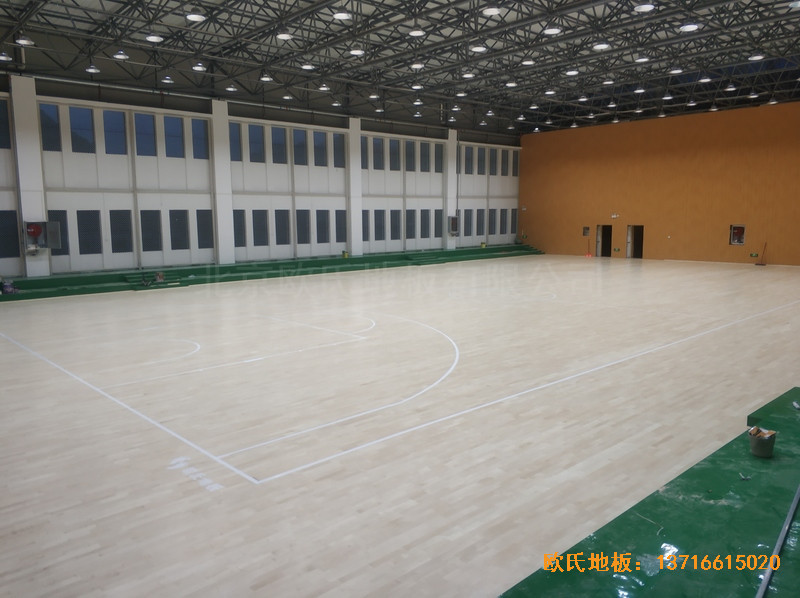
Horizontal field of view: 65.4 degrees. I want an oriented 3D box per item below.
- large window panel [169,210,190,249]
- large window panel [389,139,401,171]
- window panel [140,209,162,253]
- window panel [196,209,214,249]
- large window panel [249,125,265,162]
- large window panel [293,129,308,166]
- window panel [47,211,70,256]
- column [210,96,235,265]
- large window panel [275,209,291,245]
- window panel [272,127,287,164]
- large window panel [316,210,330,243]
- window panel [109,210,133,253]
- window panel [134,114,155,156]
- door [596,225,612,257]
[{"bbox_3d":[-9.511,-2.970,26.911,0.823,1.685,0.100,-8,10,-43],"label":"large window panel"},{"bbox_3d":[-0.279,-7.927,34.463,0.770,1.670,0.100,-8,11,-43],"label":"large window panel"},{"bbox_3d":[-10.216,-2.798,25.647,0.810,1.660,0.100,-8,11,-43],"label":"window panel"},{"bbox_3d":[-8.751,-3.117,28.052,0.820,1.710,0.100,-8,10,-43],"label":"window panel"},{"bbox_3d":[-6.559,-7.088,28.589,0.770,1.660,0.100,-8,11,-43],"label":"large window panel"},{"bbox_3d":[-4.903,-7.438,30.699,0.790,1.707,0.100,-8,10,-43],"label":"large window panel"},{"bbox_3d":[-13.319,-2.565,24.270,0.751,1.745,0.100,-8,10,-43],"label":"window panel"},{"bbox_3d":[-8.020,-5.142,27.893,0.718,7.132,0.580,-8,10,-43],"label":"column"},{"bbox_3d":[-5.846,-3.585,31.231,0.841,1.702,0.100,-8,10,-43],"label":"large window panel"},{"bbox_3d":[-5.684,-7.210,29.407,0.780,1.660,0.100,-8,11,-43],"label":"window panel"},{"bbox_3d":[-4.005,-3.760,32.445,0.820,1.710,0.100,-8,10,-43],"label":"large window panel"},{"bbox_3d":[-11.279,-2.725,25.272,0.831,1.701,0.100,-8,10,-43],"label":"window panel"},{"bbox_3d":[-10.677,-6.885,26.236,0.849,1.693,0.100,-8,10,-43],"label":"window panel"},{"bbox_3d":[12.545,-3.562,38.375,0.100,1.970,1.000,-8,11,-43],"label":"door"}]

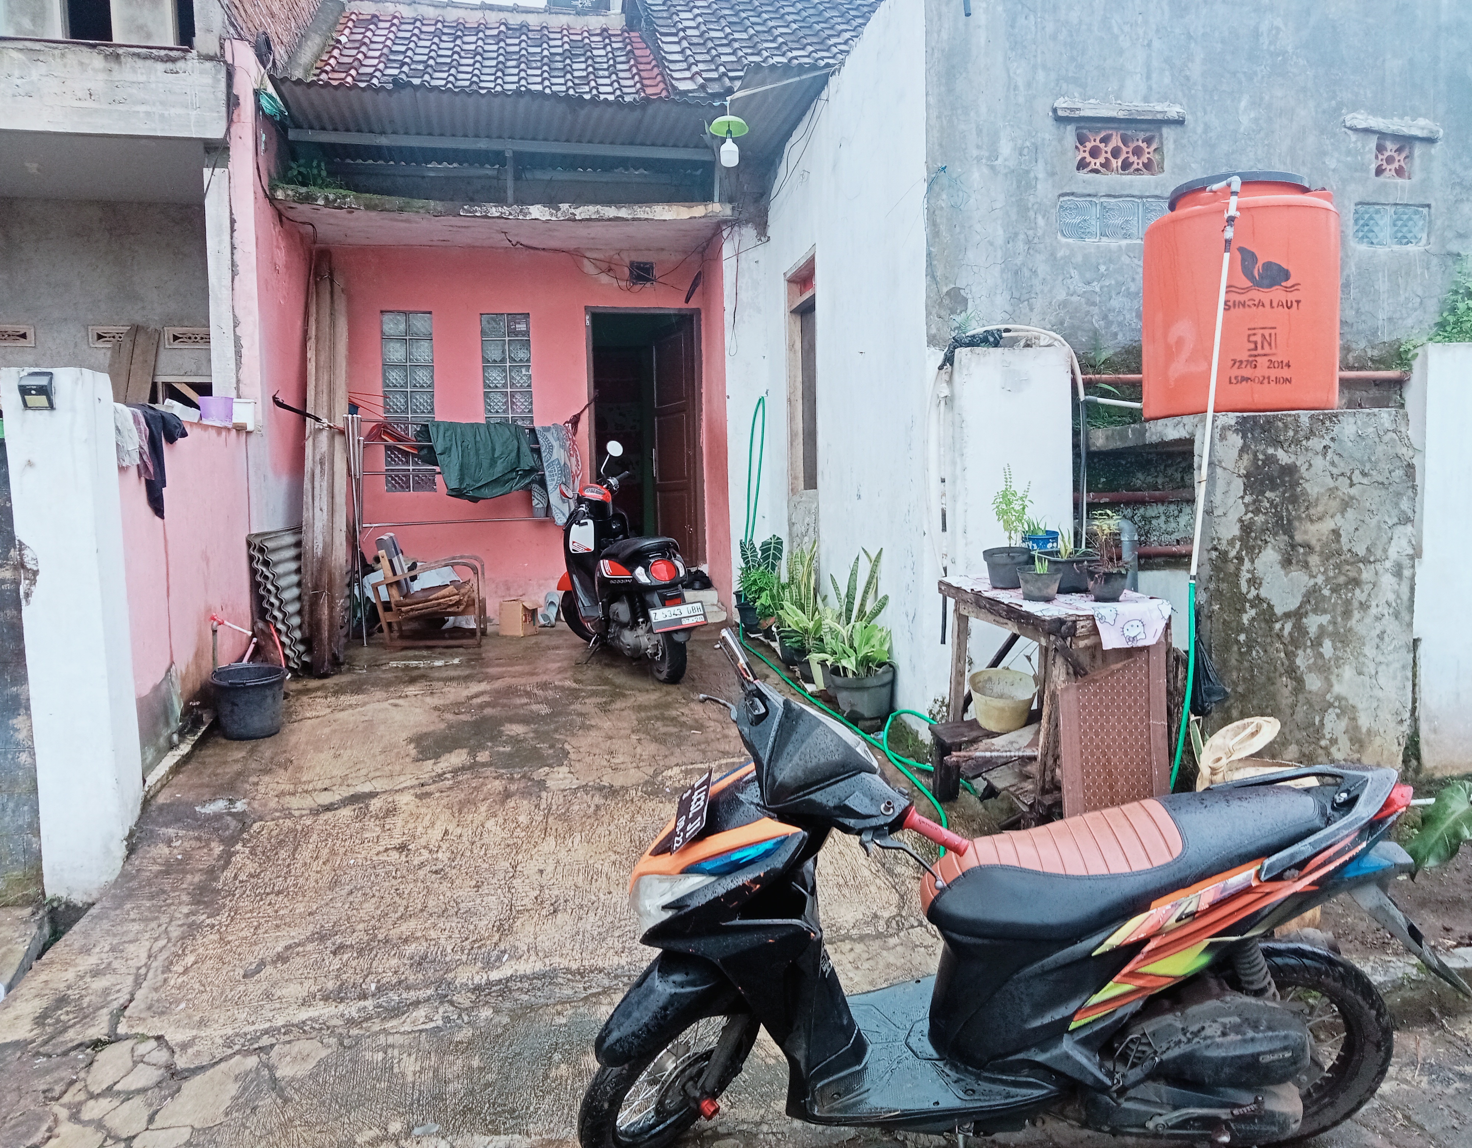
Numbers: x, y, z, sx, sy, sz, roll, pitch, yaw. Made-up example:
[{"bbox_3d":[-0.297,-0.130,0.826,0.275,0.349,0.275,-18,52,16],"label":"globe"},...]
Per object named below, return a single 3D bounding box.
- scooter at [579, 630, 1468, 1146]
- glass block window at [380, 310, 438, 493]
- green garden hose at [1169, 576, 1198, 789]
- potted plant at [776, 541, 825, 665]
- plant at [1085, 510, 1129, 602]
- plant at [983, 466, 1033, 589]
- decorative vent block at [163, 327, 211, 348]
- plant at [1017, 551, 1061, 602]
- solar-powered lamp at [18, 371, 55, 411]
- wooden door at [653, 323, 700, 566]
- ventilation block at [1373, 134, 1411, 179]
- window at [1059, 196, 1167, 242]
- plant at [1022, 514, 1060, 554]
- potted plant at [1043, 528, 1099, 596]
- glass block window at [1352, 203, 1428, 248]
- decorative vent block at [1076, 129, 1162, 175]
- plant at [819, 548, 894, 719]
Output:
[{"bbox_3d":[0.608,0.749,2.649,1.910,1.100,0.700,-1,4,1],"label":"scooter"},{"bbox_3d":[-2.522,-1.324,9.548,0.400,1.400,0.100,-2,4,-15],"label":"glass block window"},{"bbox_3d":[1.641,0.415,4.550,0.120,0.800,0.120,-2,4,-9],"label":"green garden hose"},{"bbox_3d":[0.348,0.168,6.800,0.270,0.700,0.270,-1,4,0],"label":"potted plant"},{"bbox_3d":[1.368,-0.064,4.570,0.165,0.335,0.165,-2,4,-9],"label":"plant"},{"bbox_3d":[1.066,-0.183,4.850,0.195,0.485,0.190,-2,9,-13],"label":"plant"},{"bbox_3d":[-3.895,-1.700,8.939,0.410,0.155,0.080,-2,4,-14],"label":"decorative vent block"},{"bbox_3d":[1.133,0.009,4.620,0.165,0.190,0.165,-2,4,-9],"label":"plant"},{"bbox_3d":[-2.288,-0.597,4.050,0.105,0.125,0.065,-2,4,-13],"label":"solar-powered lamp"},{"bbox_3d":[-0.556,-1.121,10.578,0.050,2.040,0.840,-3,4,-25],"label":"wooden door"},{"bbox_3d":[2.992,-1.909,5.728,0.200,0.205,0.100,-2,4,-11],"label":"ventilation block"},{"bbox_3d":[1.672,-1.558,5.483,0.590,0.200,0.090,-2,4,-11],"label":"window"},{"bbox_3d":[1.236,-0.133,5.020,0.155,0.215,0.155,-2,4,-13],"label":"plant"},{"bbox_3d":[1.308,-0.050,4.900,0.250,0.265,0.220,-2,4,-9],"label":"potted plant"},{"bbox_3d":[2.996,-1.601,5.739,0.400,0.200,0.090,-2,4,-11],"label":"glass block window"},{"bbox_3d":[1.691,-1.869,5.529,0.410,0.205,0.100,-2,4,-9],"label":"decorative vent block"},{"bbox_3d":[0.548,0.271,5.620,0.335,0.770,0.330,-1,4,0],"label":"plant"}]

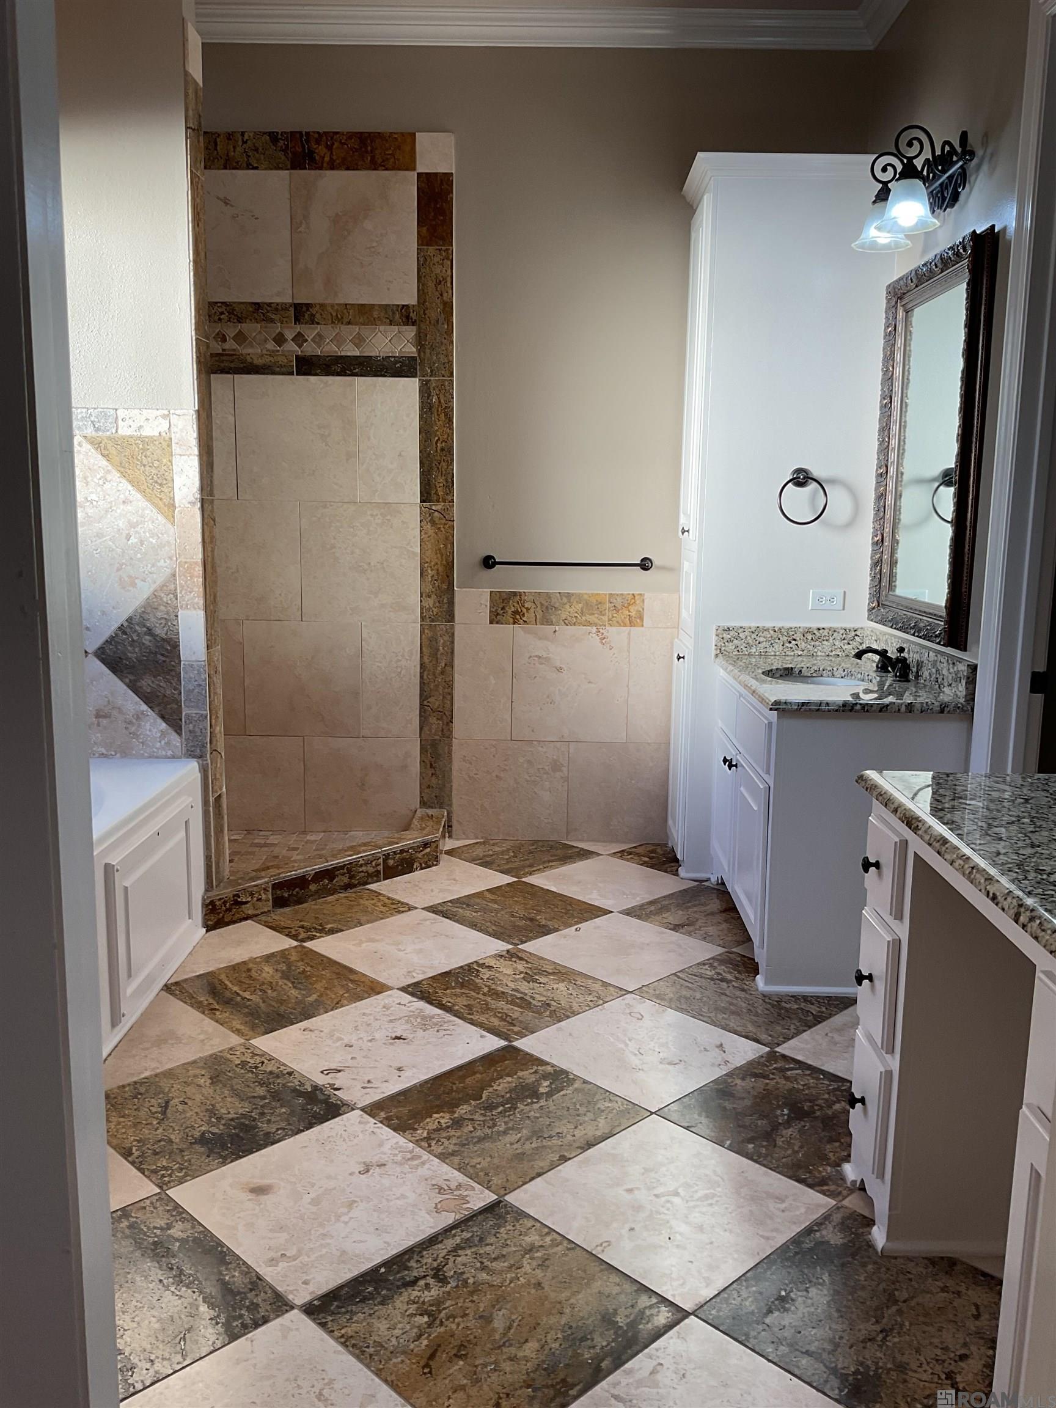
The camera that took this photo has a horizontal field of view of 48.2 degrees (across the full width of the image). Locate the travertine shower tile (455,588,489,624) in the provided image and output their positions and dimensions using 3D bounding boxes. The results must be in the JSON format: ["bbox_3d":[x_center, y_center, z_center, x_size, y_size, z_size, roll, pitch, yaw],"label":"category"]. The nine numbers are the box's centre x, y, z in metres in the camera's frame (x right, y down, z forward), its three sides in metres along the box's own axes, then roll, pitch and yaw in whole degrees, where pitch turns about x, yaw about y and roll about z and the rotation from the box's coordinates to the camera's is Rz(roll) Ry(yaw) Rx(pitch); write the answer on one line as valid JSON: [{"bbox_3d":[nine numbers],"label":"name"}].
[{"bbox_3d":[-0.216,-0.375,4.550,0.129,0.128,0.013,1,10,1],"label":"travertine shower tile"}]

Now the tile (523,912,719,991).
[{"bbox_3d":[0.288,0.744,3.553,0.457,0.013,0.457,-9,13,-44],"label":"tile"}]

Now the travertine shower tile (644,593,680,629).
[{"bbox_3d":[0.515,-0.359,4.540,0.130,0.133,0.012,1,10,1],"label":"travertine shower tile"}]

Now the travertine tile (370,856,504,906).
[{"bbox_3d":[-0.353,0.627,4.199,0.457,0.013,0.457,-9,13,-44],"label":"travertine tile"}]

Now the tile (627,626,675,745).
[{"bbox_3d":[0.483,-0.071,4.589,0.182,0.447,0.012,1,10,1],"label":"tile"}]

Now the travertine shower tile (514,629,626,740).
[{"bbox_3d":[0.166,-0.079,4.591,0.455,0.455,0.013,1,10,1],"label":"travertine shower tile"}]

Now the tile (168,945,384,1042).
[{"bbox_3d":[-0.692,0.788,3.251,0.457,0.012,0.457,-9,13,-44],"label":"tile"}]

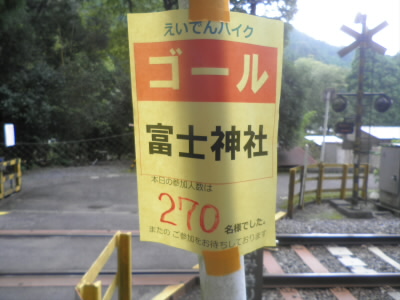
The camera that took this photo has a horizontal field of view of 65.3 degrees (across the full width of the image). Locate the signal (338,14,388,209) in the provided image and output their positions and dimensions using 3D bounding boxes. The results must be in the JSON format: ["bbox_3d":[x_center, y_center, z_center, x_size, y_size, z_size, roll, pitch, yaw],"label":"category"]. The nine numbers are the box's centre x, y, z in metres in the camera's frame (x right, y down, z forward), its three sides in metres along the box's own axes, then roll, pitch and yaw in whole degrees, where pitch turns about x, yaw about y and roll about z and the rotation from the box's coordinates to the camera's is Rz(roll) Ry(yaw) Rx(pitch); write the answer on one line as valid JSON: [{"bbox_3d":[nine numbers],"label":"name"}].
[{"bbox_3d":[3.986,-0.910,7.686,1.270,4.700,0.500,3,4,18],"label":"signal"}]

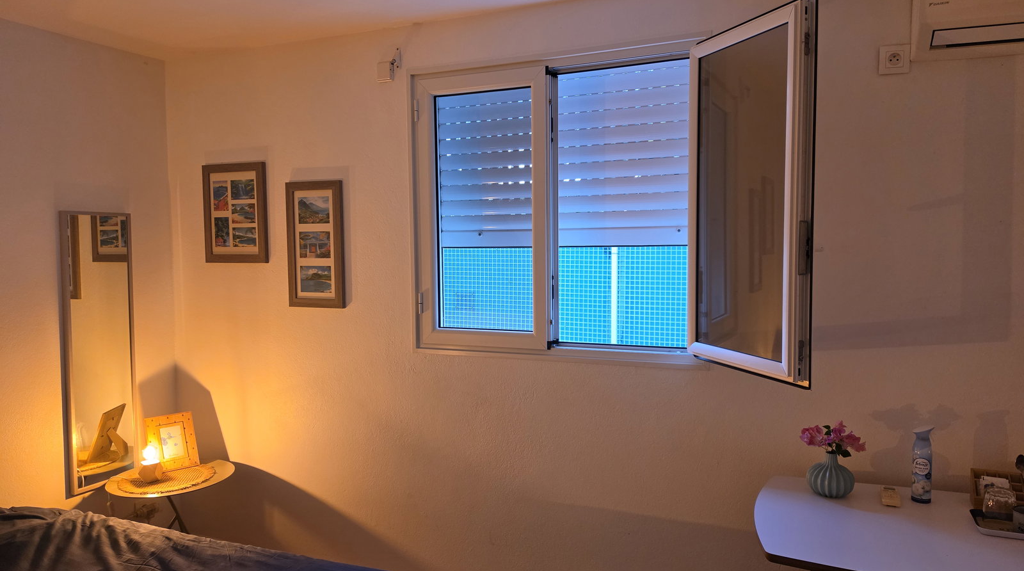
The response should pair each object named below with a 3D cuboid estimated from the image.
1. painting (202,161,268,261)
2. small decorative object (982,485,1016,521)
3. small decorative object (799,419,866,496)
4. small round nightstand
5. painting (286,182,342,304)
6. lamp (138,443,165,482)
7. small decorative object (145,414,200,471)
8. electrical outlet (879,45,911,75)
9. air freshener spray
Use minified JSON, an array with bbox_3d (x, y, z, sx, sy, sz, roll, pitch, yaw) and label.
[{"bbox_3d":[-1.304,-0.338,3.208,0.370,0.465,0.025,1,3,24],"label":"painting"},{"bbox_3d":[1.350,0.598,1.883,0.075,0.078,0.075,1,3,36],"label":"small decorative object"},{"bbox_3d":[0.977,0.527,2.076,0.185,0.226,0.150,1,3,25],"label":"small decorative object"},{"bbox_3d":[-1.496,1.096,3.007,0.505,0.518,0.505,-2,3,-27],"label":"small round nightstand"},{"bbox_3d":[-0.875,-0.181,3.027,0.294,0.561,0.025,1,3,24],"label":"painting"},{"bbox_3d":[-1.563,0.766,2.951,0.098,0.152,0.098,-2,3,-28],"label":"lamp"},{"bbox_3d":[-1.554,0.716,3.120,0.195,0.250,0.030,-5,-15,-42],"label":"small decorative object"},{"bbox_3d":[1.186,-0.699,2.106,0.085,0.087,0.014,1,3,24],"label":"electrical outlet"},{"bbox_3d":[1.216,0.531,2.015,0.054,0.218,0.056,1,3,37],"label":"air freshener spray"}]

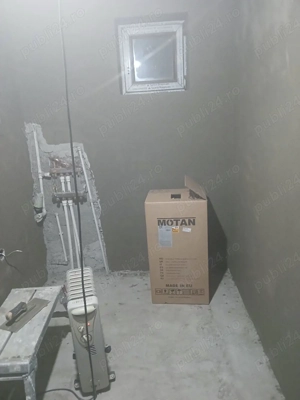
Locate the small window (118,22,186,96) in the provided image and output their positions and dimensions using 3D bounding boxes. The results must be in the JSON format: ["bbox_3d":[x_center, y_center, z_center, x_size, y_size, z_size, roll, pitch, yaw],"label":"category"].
[{"bbox_3d":[0.023,-1.177,2.515,0.531,0.527,0.080,-3,15,4],"label":"small window"}]

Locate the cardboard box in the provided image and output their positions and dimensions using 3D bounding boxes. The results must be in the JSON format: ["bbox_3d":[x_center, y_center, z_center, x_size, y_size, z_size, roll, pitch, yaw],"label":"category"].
[{"bbox_3d":[0.234,0.361,2.499,0.455,0.888,0.382,-2,15,6],"label":"cardboard box"}]

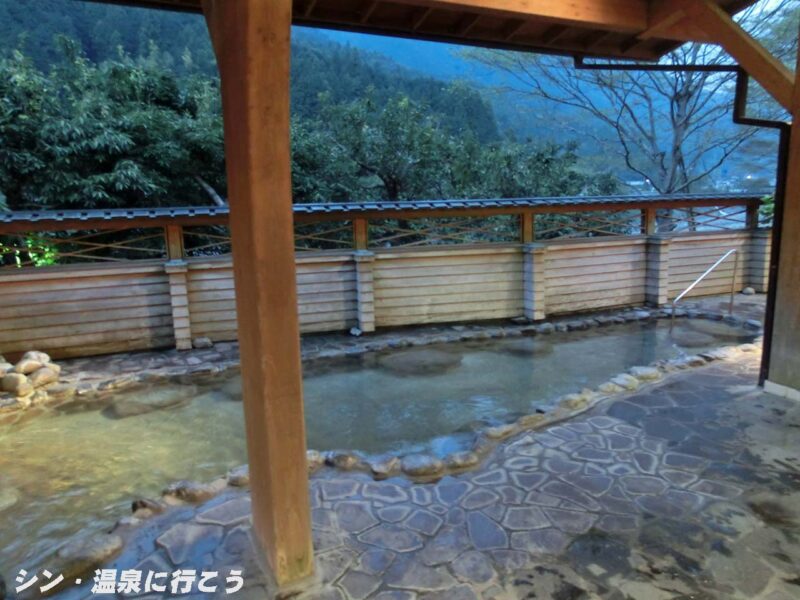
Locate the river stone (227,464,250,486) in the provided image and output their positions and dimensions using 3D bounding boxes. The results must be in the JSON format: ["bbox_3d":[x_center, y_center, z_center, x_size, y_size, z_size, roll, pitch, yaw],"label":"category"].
[{"bbox_3d":[-0.872,0.965,3.054,0.158,0.094,0.127,-4,10,-15],"label":"river stone"}]

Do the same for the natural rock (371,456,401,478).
[{"bbox_3d":[-0.081,0.934,3.079,0.166,0.111,0.132,-2,10,-5],"label":"natural rock"}]

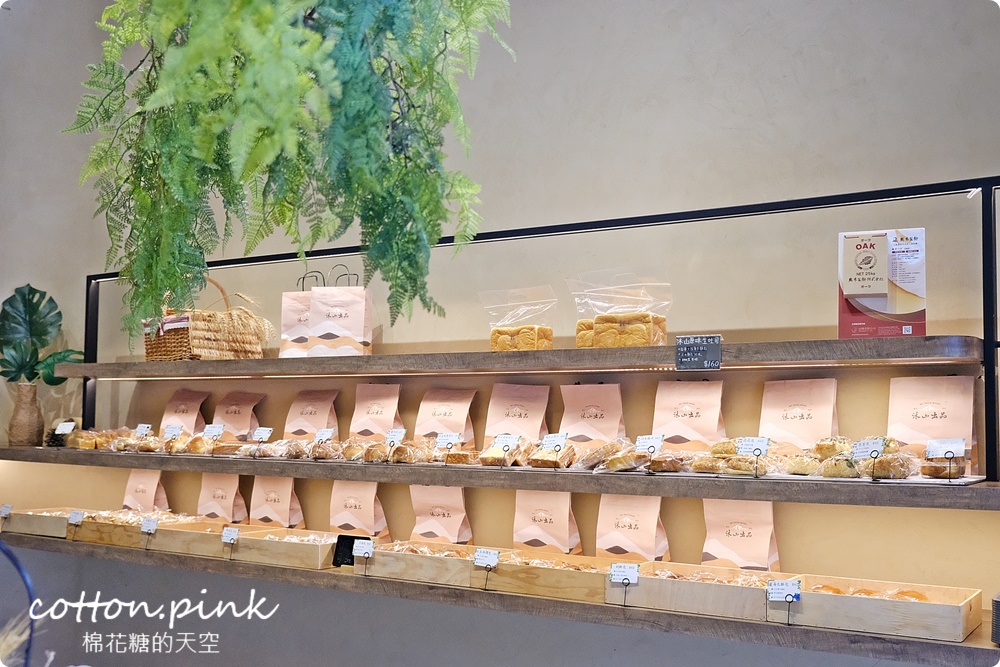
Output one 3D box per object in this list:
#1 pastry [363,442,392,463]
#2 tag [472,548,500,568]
[{"bbox_3d":[-0.393,0.382,2.831,0.072,0.050,0.075,-3,-5,30],"label":"pastry"},{"bbox_3d":[-0.037,0.633,2.508,0.076,0.048,0.008,-3,-23,30],"label":"tag"}]

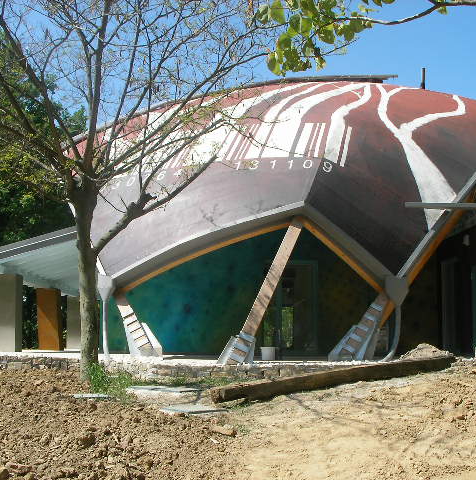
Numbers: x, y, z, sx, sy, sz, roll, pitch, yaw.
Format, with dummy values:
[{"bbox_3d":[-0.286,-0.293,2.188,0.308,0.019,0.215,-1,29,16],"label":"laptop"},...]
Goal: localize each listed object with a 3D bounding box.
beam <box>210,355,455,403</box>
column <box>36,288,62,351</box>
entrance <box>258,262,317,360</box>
[{"bbox_3d":[1.642,2.053,10.500,4.620,0.210,0.240,0,-7,-34],"label":"beam"},{"bbox_3d":[-5.473,2.308,20.400,0.600,1.800,0.570,0,-7,-2],"label":"column"},{"bbox_3d":[1.160,1.601,16.300,1.360,2.200,0.200,0,-8,0],"label":"entrance"}]

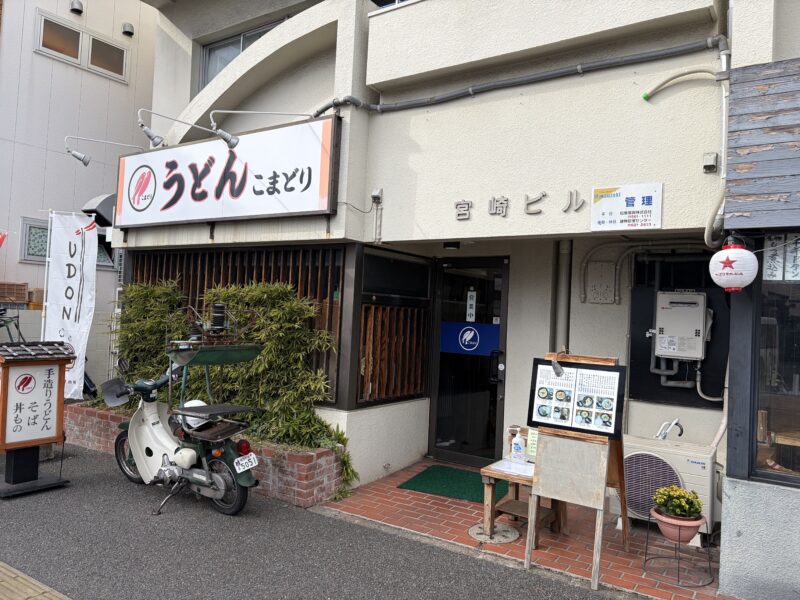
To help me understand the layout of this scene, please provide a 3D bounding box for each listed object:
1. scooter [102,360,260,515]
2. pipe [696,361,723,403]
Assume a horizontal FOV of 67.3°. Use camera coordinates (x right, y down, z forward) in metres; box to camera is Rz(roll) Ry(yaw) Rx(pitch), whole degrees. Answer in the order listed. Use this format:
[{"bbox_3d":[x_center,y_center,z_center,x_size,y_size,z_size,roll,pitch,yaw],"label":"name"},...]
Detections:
[{"bbox_3d":[-1.802,1.106,4.976,1.800,1.100,0.680,2,-2,35],"label":"scooter"},{"bbox_3d":[2.381,0.625,4.608,0.190,0.320,0.070,1,-1,34],"label":"pipe"}]

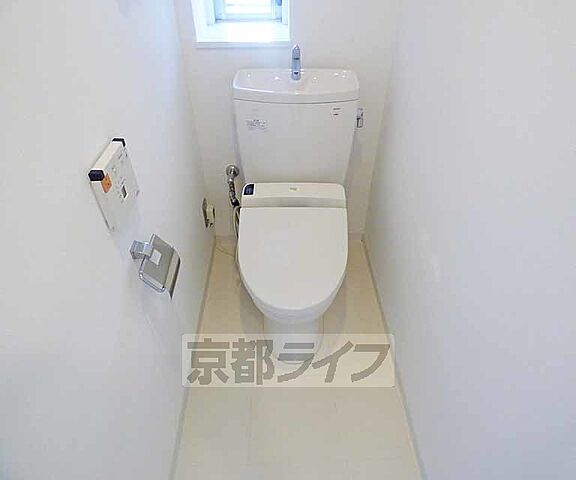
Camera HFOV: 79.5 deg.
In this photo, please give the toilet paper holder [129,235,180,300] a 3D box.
[{"bbox_3d":[-0.336,0.063,0.877,0.100,0.117,0.135,0,41,-1],"label":"toilet paper holder"}]

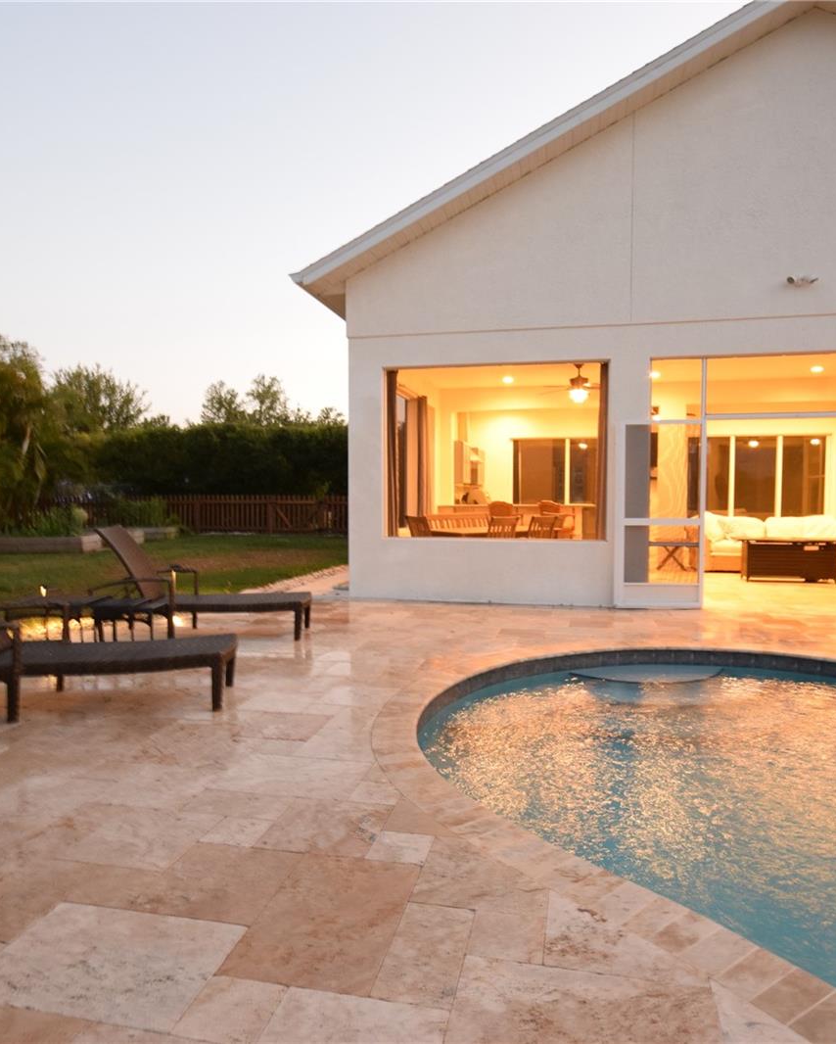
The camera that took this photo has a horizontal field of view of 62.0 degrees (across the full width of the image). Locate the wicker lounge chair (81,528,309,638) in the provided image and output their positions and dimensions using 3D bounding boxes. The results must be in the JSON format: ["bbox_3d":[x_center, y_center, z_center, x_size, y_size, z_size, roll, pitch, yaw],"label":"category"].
[{"bbox_3d":[-1.853,0.507,6.077,1.844,0.957,0.692,0,3,0],"label":"wicker lounge chair"}]

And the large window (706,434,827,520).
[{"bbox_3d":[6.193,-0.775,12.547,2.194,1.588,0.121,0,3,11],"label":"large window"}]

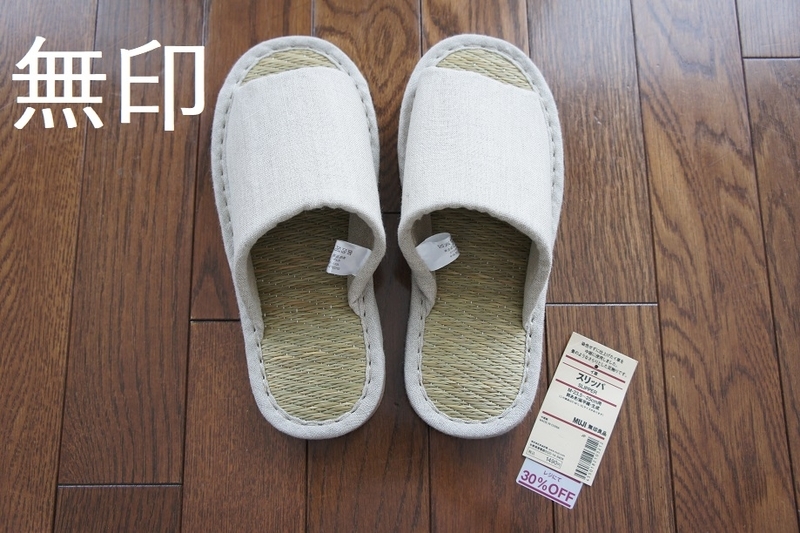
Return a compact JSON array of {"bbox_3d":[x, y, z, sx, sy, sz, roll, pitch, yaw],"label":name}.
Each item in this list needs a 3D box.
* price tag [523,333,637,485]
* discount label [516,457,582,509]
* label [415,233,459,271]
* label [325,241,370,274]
[{"bbox_3d":[0.115,0.089,0.478,0.045,0.001,0.085,24,78,4],"label":"price tag"},{"bbox_3d":[0.093,0.133,0.468,0.038,0.001,0.019,24,78,4],"label":"discount label"},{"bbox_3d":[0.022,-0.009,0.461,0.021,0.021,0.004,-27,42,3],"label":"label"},{"bbox_3d":[-0.031,-0.005,0.460,0.021,0.003,0.021,18,114,-4],"label":"label"}]

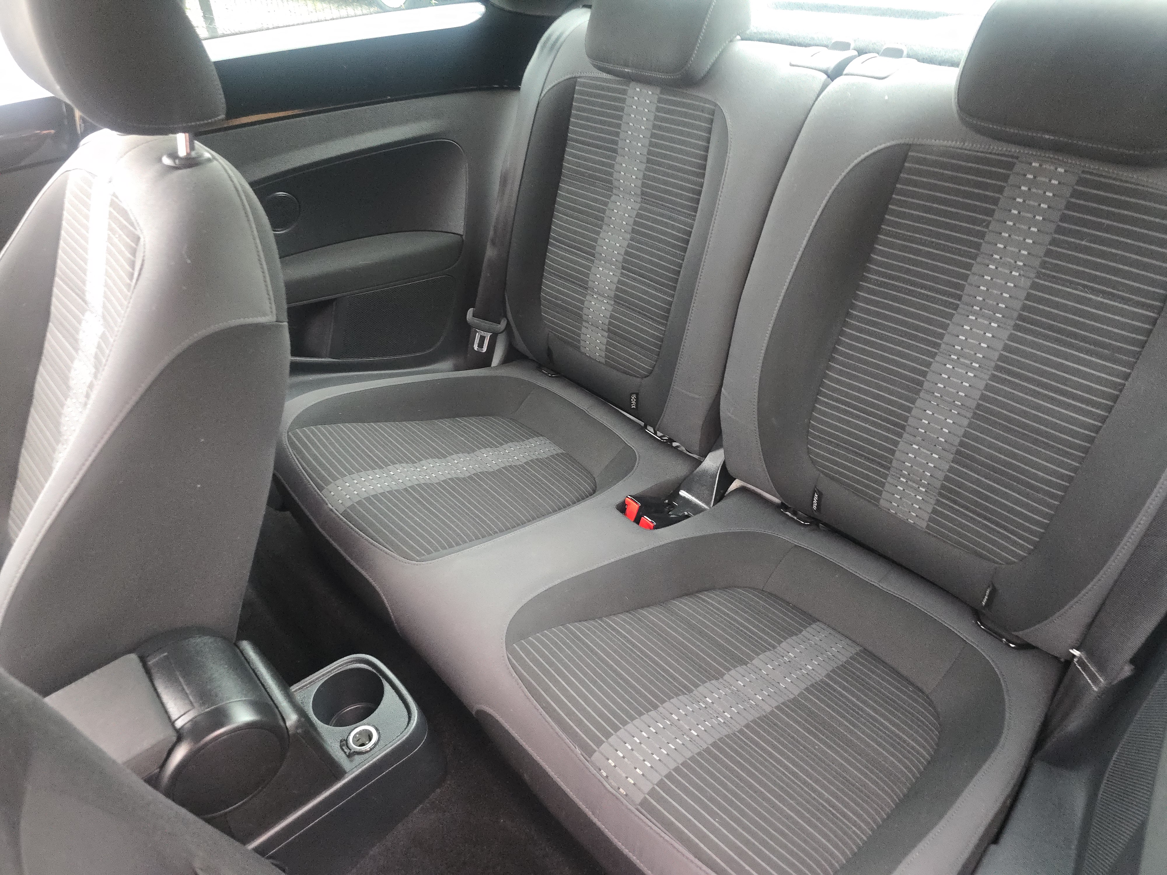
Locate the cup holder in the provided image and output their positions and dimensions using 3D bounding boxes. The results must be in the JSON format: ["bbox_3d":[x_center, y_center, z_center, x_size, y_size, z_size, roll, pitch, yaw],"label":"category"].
[{"bbox_3d":[-0.265,0.317,0.893,0.079,0.060,0.079,0,34,0],"label":"cup holder"}]

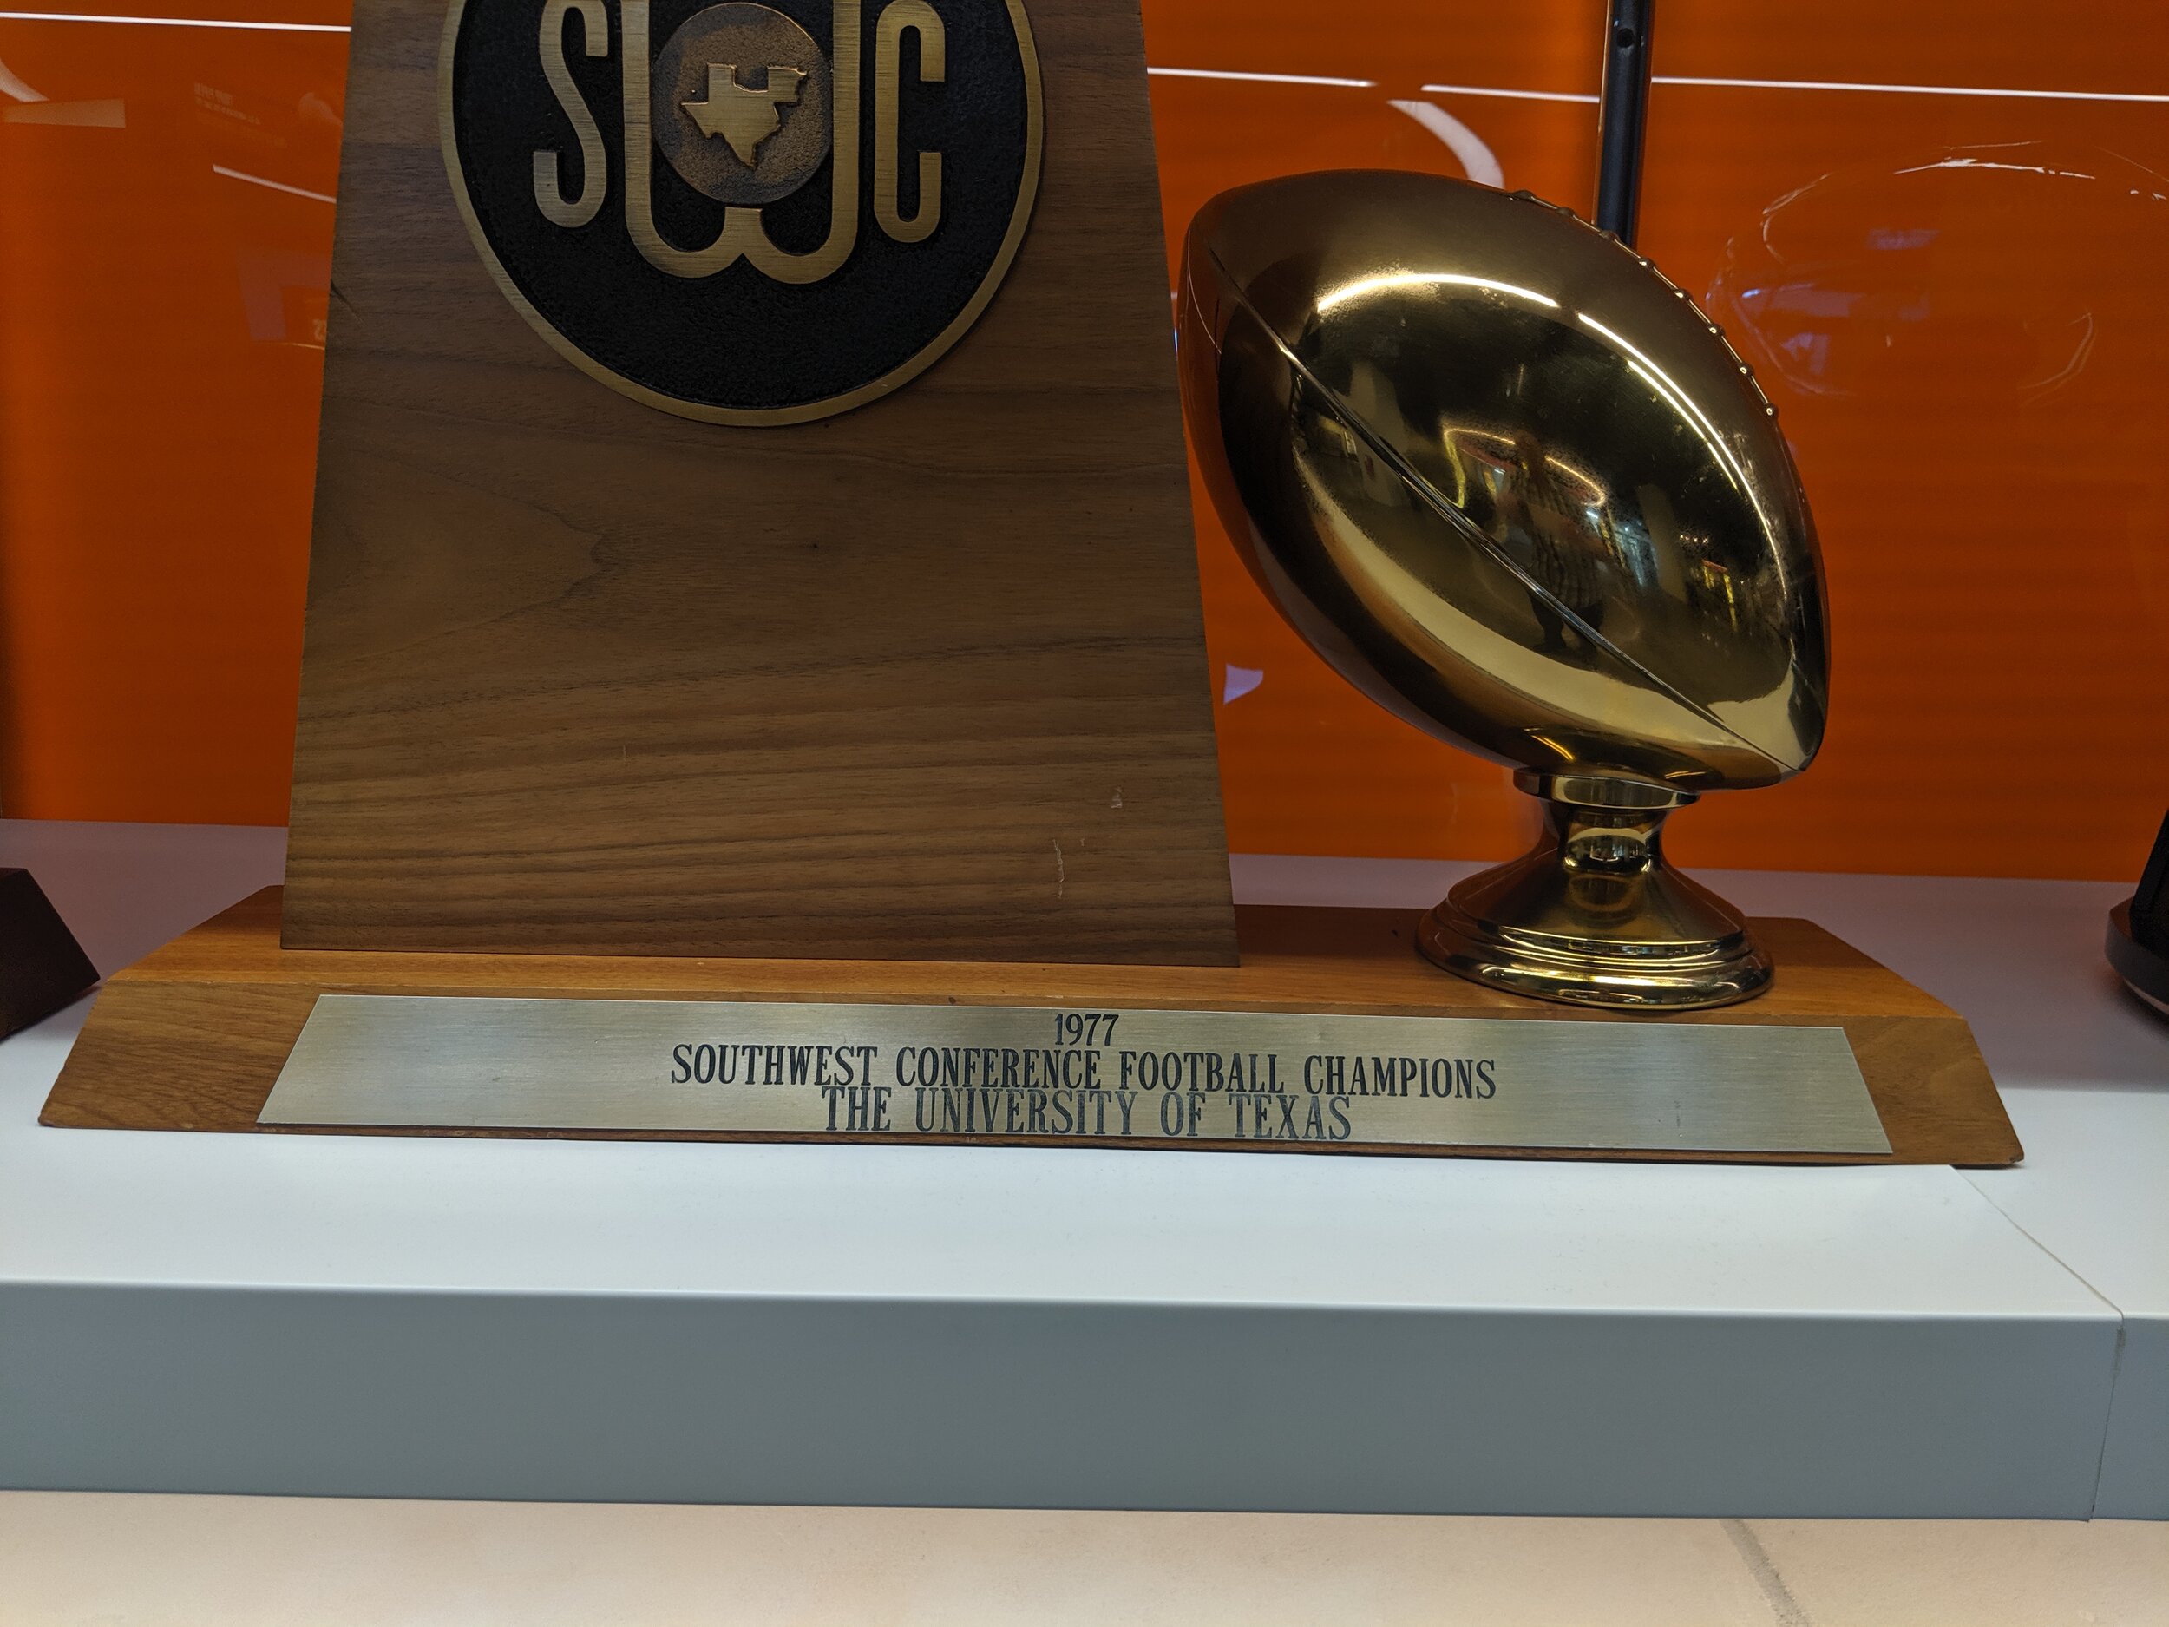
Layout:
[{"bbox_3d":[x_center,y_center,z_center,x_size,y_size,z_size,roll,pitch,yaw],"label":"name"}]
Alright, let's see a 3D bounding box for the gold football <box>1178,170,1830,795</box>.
[{"bbox_3d":[0.139,-0.114,0.578,0.284,0.165,0.165,46,28,11],"label":"gold football"}]

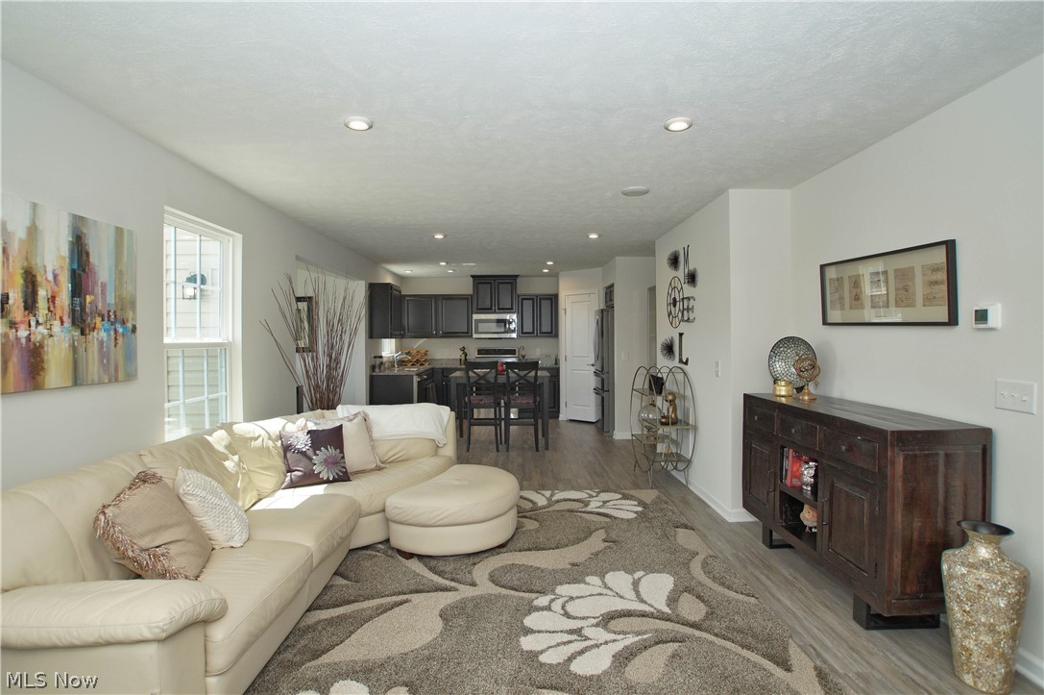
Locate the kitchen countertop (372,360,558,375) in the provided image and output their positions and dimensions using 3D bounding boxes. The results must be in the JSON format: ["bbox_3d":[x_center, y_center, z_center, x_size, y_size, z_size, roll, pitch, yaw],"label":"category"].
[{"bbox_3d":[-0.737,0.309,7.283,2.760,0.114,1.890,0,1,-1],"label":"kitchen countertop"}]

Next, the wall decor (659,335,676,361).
[{"bbox_3d":[1.452,0.018,4.667,0.120,0.250,0.250,0,1,-1],"label":"wall decor"}]

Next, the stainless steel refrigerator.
[{"bbox_3d":[1.502,0.331,6.760,0.800,1.750,0.880,0,1,-1],"label":"stainless steel refrigerator"}]

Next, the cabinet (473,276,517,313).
[{"bbox_3d":[-0.468,-0.894,8.035,0.775,0.650,0.350,0,1,-1],"label":"cabinet"}]

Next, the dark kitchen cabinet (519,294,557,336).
[{"bbox_3d":[0.267,-0.533,8.066,0.680,0.762,0.320,0,1,-1],"label":"dark kitchen cabinet"}]

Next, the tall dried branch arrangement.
[{"bbox_3d":[-1.753,0.330,4.110,0.850,1.950,0.850,0,1,-1],"label":"tall dried branch arrangement"}]

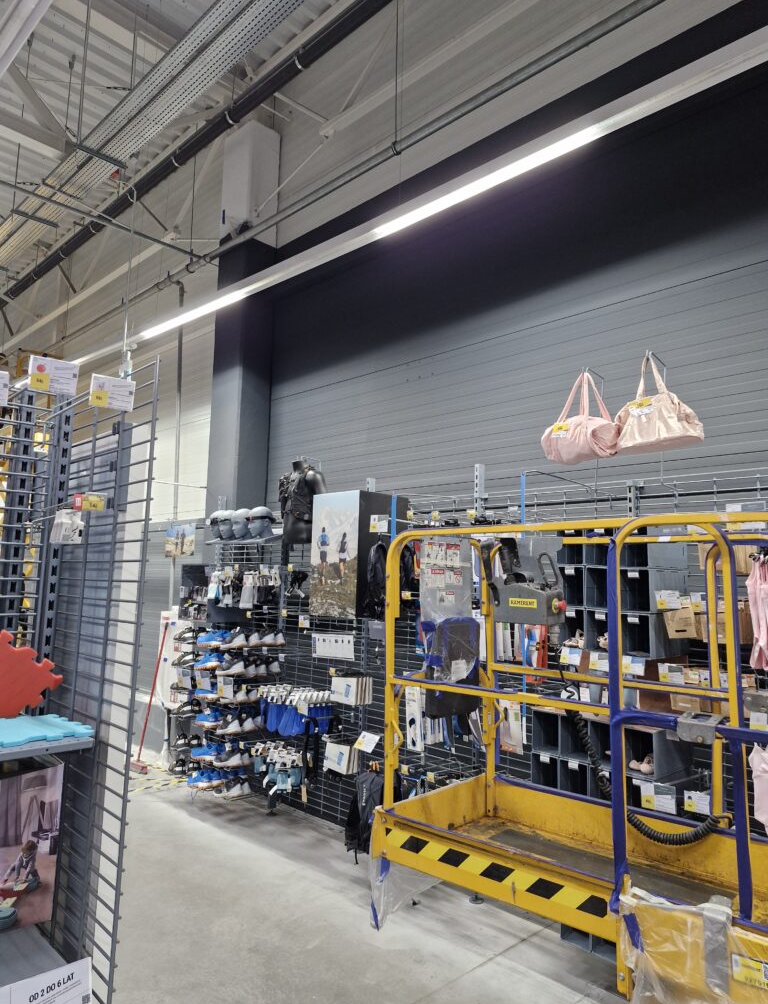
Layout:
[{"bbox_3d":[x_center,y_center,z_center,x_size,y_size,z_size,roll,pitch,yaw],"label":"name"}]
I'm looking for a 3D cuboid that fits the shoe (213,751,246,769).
[{"bbox_3d":[-1.144,1.883,5.006,0.290,0.130,0.105,-4,-9,38],"label":"shoe"}]

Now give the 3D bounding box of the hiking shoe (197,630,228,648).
[{"bbox_3d":[-1.353,1.077,5.319,0.285,0.125,0.105,-5,-9,41],"label":"hiking shoe"}]

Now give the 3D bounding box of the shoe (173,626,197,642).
[{"bbox_3d":[-1.646,1.098,5.615,0.280,0.120,0.105,-5,-9,41],"label":"shoe"}]

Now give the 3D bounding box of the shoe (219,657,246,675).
[{"bbox_3d":[-1.062,1.142,4.752,0.265,0.115,0.100,-5,-9,43],"label":"shoe"}]

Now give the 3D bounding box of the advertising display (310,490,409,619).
[{"bbox_3d":[-0.166,0.372,4.675,0.460,0.820,0.470,-6,-11,44],"label":"advertising display"}]

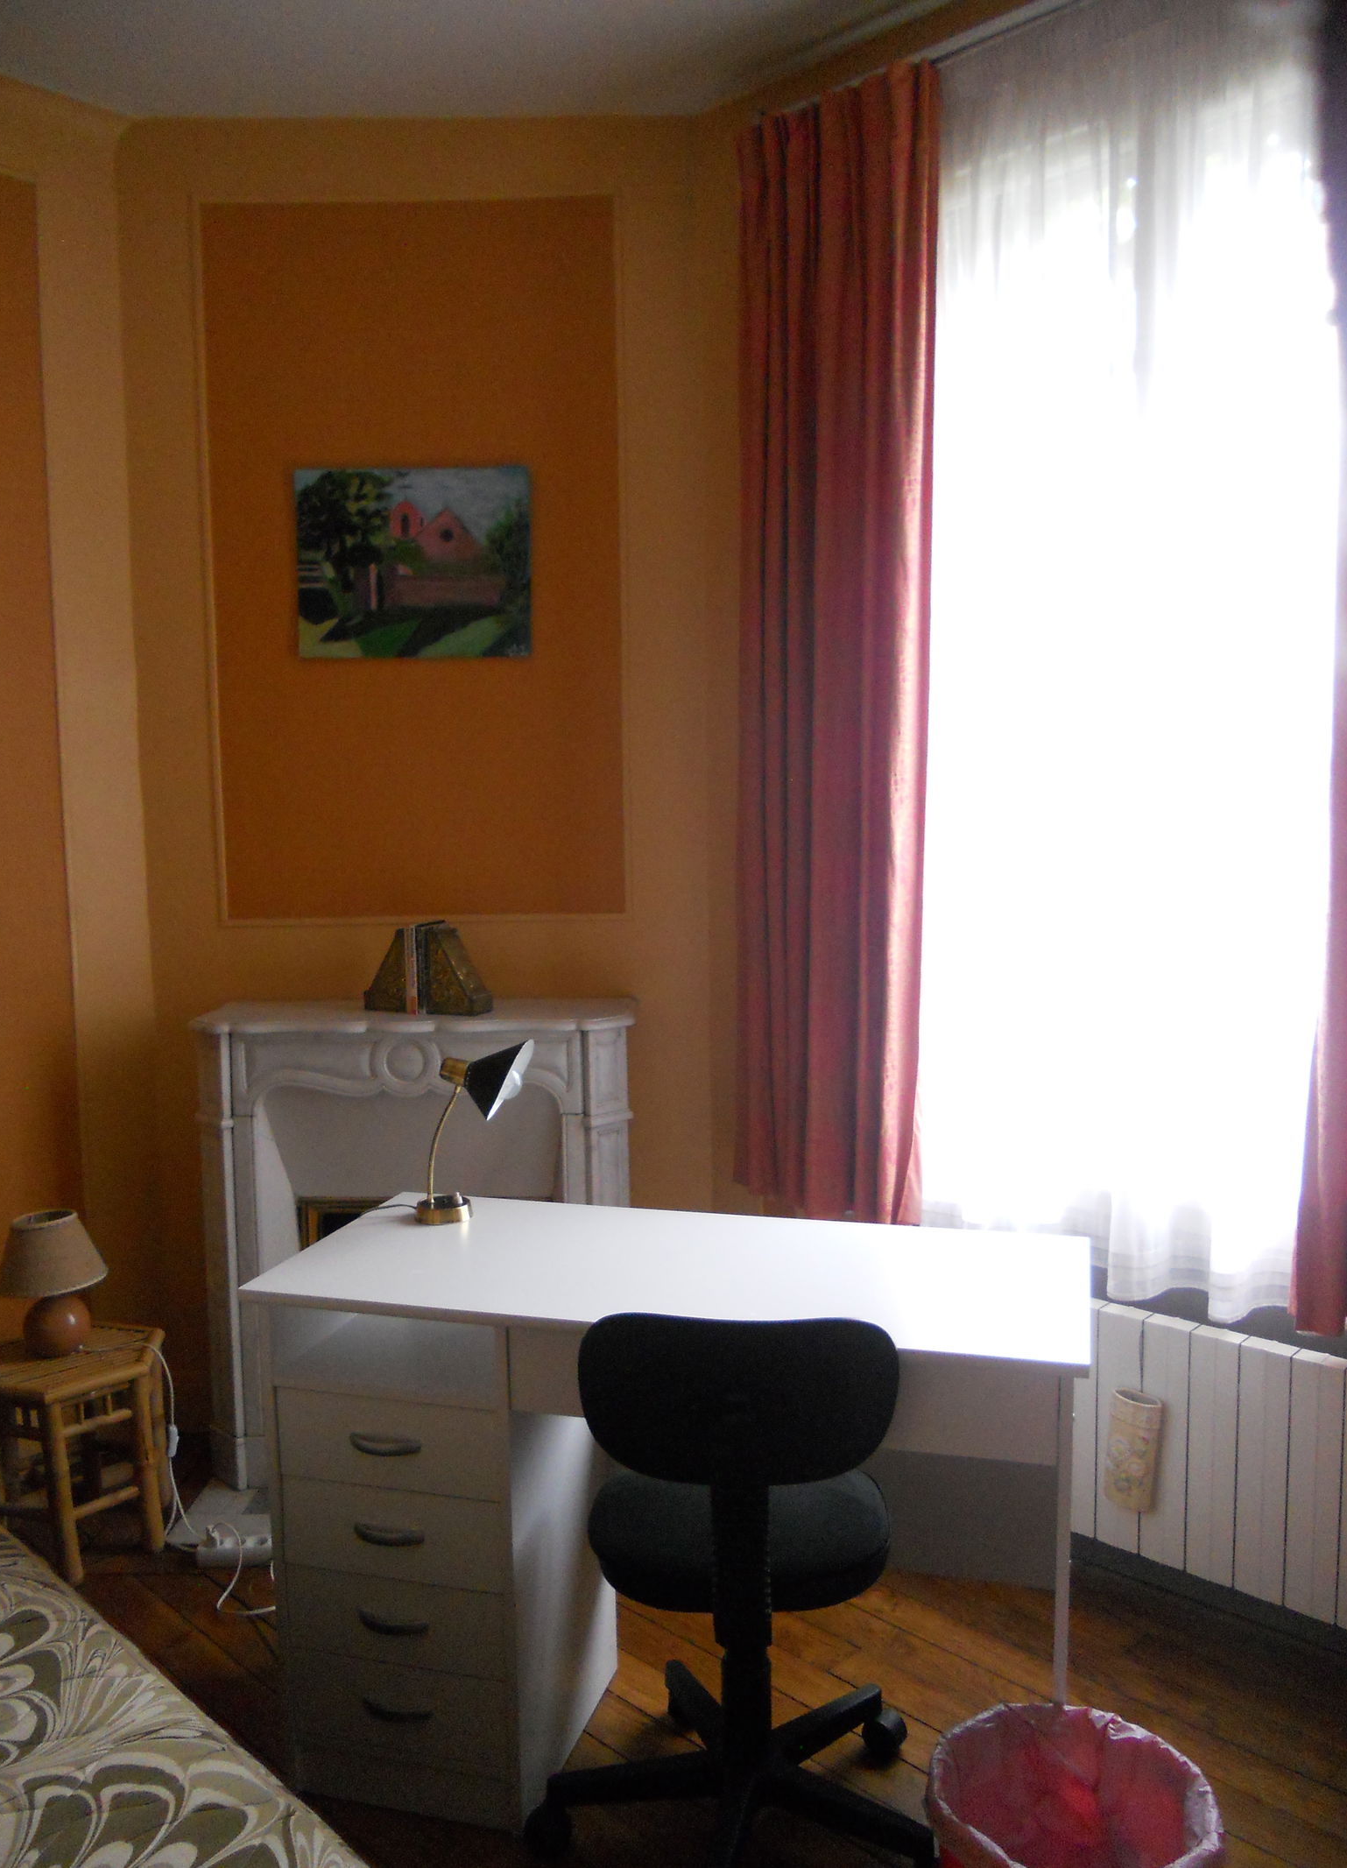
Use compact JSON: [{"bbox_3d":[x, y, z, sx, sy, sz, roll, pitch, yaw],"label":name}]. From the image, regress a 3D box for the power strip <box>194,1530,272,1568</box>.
[{"bbox_3d":[-0.807,1.168,2.778,0.182,0.041,0.056,-1,6,-3],"label":"power strip"}]

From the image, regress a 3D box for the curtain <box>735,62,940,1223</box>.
[{"bbox_3d":[0.297,-0.483,2.749,0.438,2.080,0.125,5,8,44],"label":"curtain"}]

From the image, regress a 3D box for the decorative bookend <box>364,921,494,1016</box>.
[{"bbox_3d":[-0.498,0.069,3.036,0.245,0.182,0.110,1,6,21],"label":"decorative bookend"}]

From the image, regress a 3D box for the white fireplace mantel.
[{"bbox_3d":[-0.519,0.657,3.048,0.903,0.995,0.281,-1,6,1],"label":"white fireplace mantel"}]

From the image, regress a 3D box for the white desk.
[{"bbox_3d":[0.018,0.857,2.151,1.140,0.759,0.490,1,6,16],"label":"white desk"}]

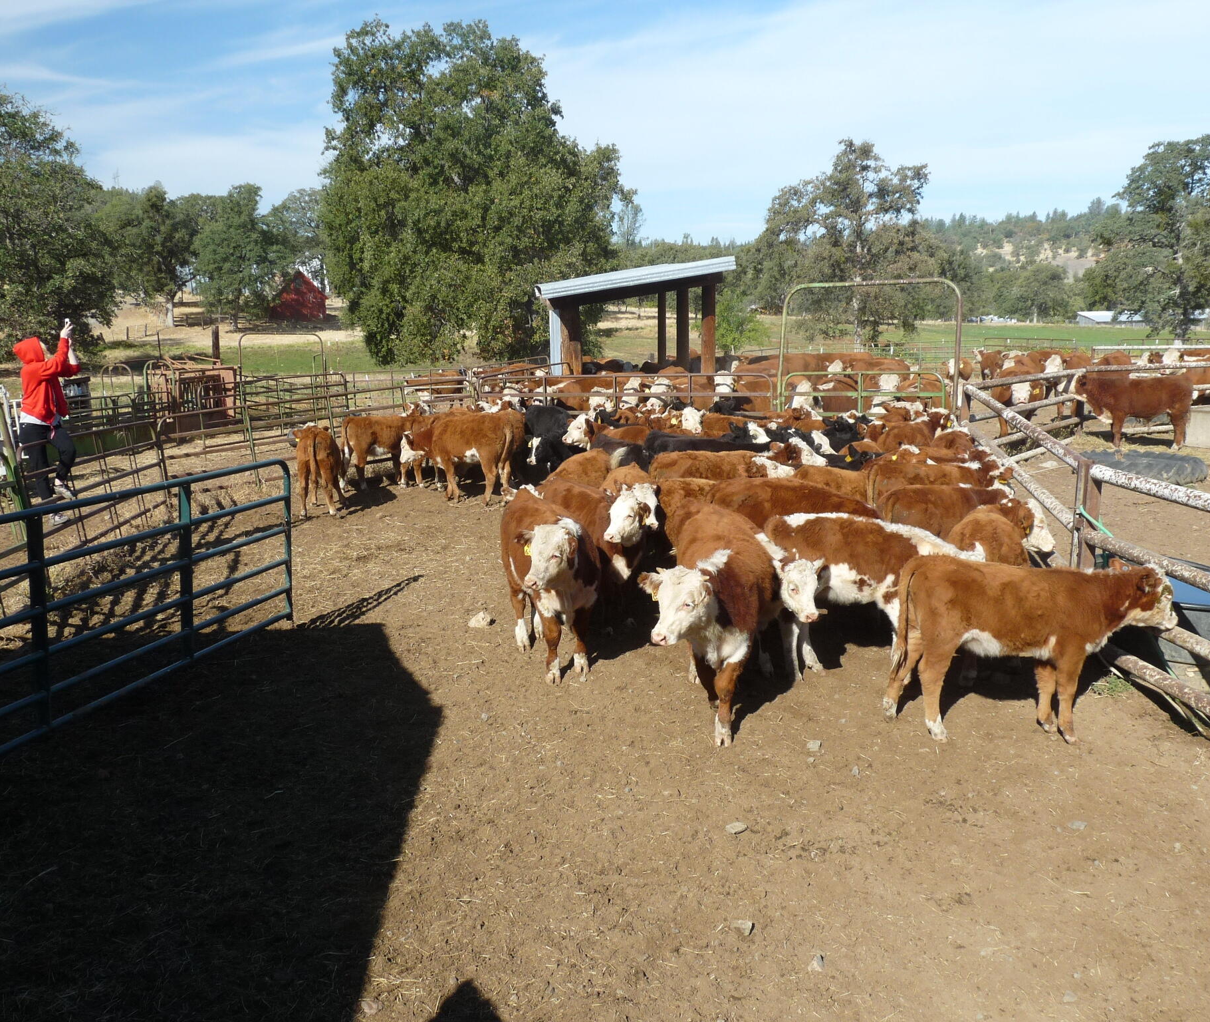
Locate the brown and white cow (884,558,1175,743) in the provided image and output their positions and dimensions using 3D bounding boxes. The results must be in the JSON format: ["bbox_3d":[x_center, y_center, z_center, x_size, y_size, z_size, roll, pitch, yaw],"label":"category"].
[{"bbox_3d":[2.620,0.848,6.620,1.660,1.090,0.460,1,11,7],"label":"brown and white cow"}]

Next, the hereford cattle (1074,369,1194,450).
[{"bbox_3d":[9.030,-1.719,18.200,1.900,1.250,0.600,4,12,18],"label":"hereford cattle"}]

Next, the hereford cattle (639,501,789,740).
[{"bbox_3d":[0.720,0.685,7.200,0.800,1.170,1.750,0,11,-2],"label":"hereford cattle"}]

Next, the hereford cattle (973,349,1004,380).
[{"bbox_3d":[9.950,-3.638,27.200,0.650,1.220,1.700,6,13,29],"label":"hereford cattle"}]

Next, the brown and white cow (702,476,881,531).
[{"bbox_3d":[1.730,0.362,8.750,1.750,1.150,0.520,6,13,29],"label":"brown and white cow"}]

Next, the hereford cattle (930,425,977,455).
[{"bbox_3d":[4.080,-0.401,12.300,0.520,1.150,1.700,5,12,23],"label":"hereford cattle"}]

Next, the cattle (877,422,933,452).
[{"bbox_3d":[4.470,-0.794,15.418,0.500,1.070,1.620,8,13,36],"label":"cattle"}]

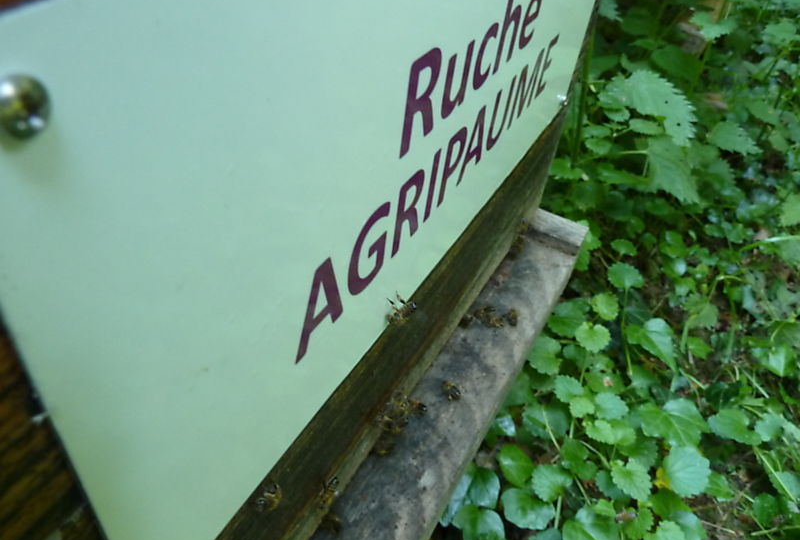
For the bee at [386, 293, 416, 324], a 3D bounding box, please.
[{"bbox_3d":[0.000,0.013,0.207,0.012,0.005,0.008,-27,52,-24],"label":"bee"}]

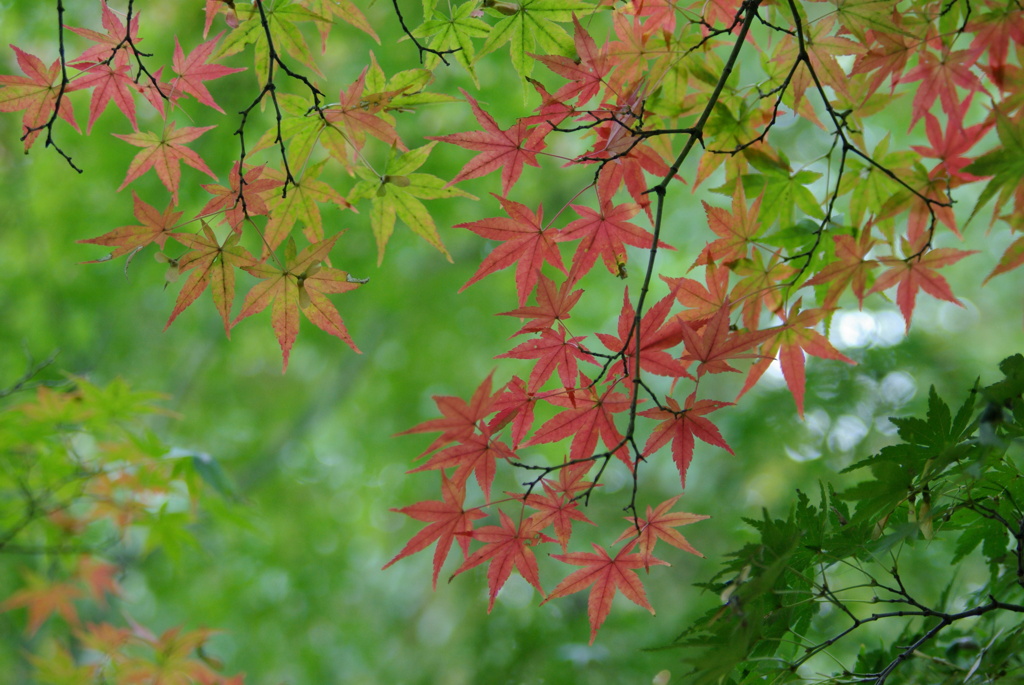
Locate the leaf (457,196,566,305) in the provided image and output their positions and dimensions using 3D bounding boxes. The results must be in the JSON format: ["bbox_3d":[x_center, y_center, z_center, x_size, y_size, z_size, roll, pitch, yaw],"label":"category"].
[{"bbox_3d":[-0.001,-0.051,1.200,0.065,0.064,0.022,0,-5,10],"label":"leaf"}]

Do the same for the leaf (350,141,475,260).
[{"bbox_3d":[-0.056,-0.078,1.200,0.075,0.071,0.025,0,-5,0],"label":"leaf"}]

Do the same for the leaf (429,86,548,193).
[{"bbox_3d":[-0.014,-0.108,1.150,0.065,0.058,0.018,0,5,-15],"label":"leaf"}]

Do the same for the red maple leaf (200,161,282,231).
[{"bbox_3d":[-0.150,-0.080,1.180,0.046,0.038,0.018,0,20,0],"label":"red maple leaf"}]

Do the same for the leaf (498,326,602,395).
[{"bbox_3d":[0.021,0.011,1.200,0.060,0.043,0.020,0,-15,0],"label":"leaf"}]

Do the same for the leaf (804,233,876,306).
[{"bbox_3d":[0.180,-0.040,1.170,0.041,0.042,0.018,0,5,20],"label":"leaf"}]

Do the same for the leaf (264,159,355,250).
[{"bbox_3d":[-0.119,-0.075,1.220,0.061,0.060,0.023,0,-5,0],"label":"leaf"}]

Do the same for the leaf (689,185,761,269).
[{"bbox_3d":[0.117,-0.064,1.170,0.039,0.044,0.018,0,0,20],"label":"leaf"}]

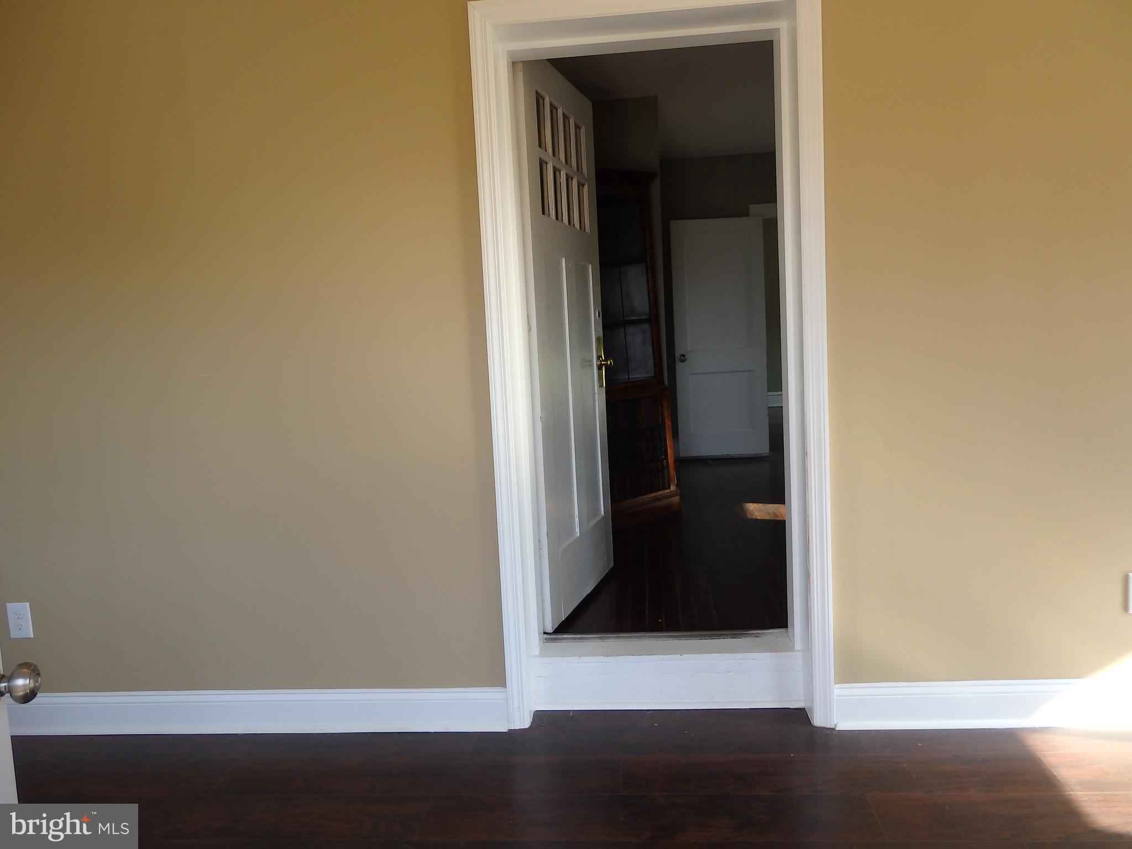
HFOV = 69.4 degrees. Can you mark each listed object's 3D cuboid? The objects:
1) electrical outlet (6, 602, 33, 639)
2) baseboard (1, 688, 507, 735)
[{"bbox_3d":[-1.840,0.661,2.761,0.080,0.121,0.010,-2,6,5],"label":"electrical outlet"},{"bbox_3d":[-1.055,0.955,2.722,1.736,0.146,0.020,-2,6,5],"label":"baseboard"}]

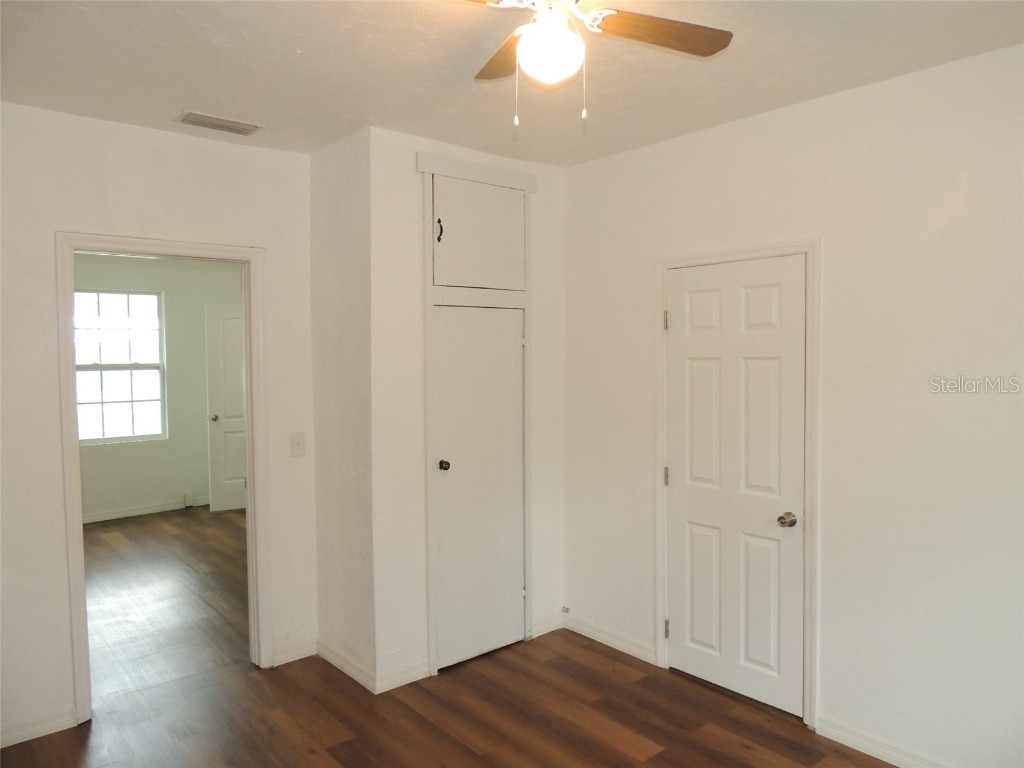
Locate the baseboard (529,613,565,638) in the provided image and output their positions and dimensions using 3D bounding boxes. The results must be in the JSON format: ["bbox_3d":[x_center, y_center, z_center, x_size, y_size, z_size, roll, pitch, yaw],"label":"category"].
[{"bbox_3d":[0.204,1.409,4.130,0.263,0.087,0.020,-3,4,-42],"label":"baseboard"}]

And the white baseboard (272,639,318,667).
[{"bbox_3d":[-1.162,1.438,3.813,0.239,0.087,0.020,-3,4,-42],"label":"white baseboard"}]

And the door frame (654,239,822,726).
[{"bbox_3d":[1.058,0.430,3.361,0.100,2.110,0.848,-3,4,-42],"label":"door frame"}]

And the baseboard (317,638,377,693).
[{"bbox_3d":[-0.854,1.444,3.656,0.020,0.087,0.627,-3,4,-42],"label":"baseboard"}]

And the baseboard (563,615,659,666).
[{"bbox_3d":[0.537,1.416,3.963,0.020,0.087,0.675,-3,4,-42],"label":"baseboard"}]

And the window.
[{"bbox_3d":[-3.917,-0.179,7.040,0.871,1.505,0.080,-3,4,-42],"label":"window"}]

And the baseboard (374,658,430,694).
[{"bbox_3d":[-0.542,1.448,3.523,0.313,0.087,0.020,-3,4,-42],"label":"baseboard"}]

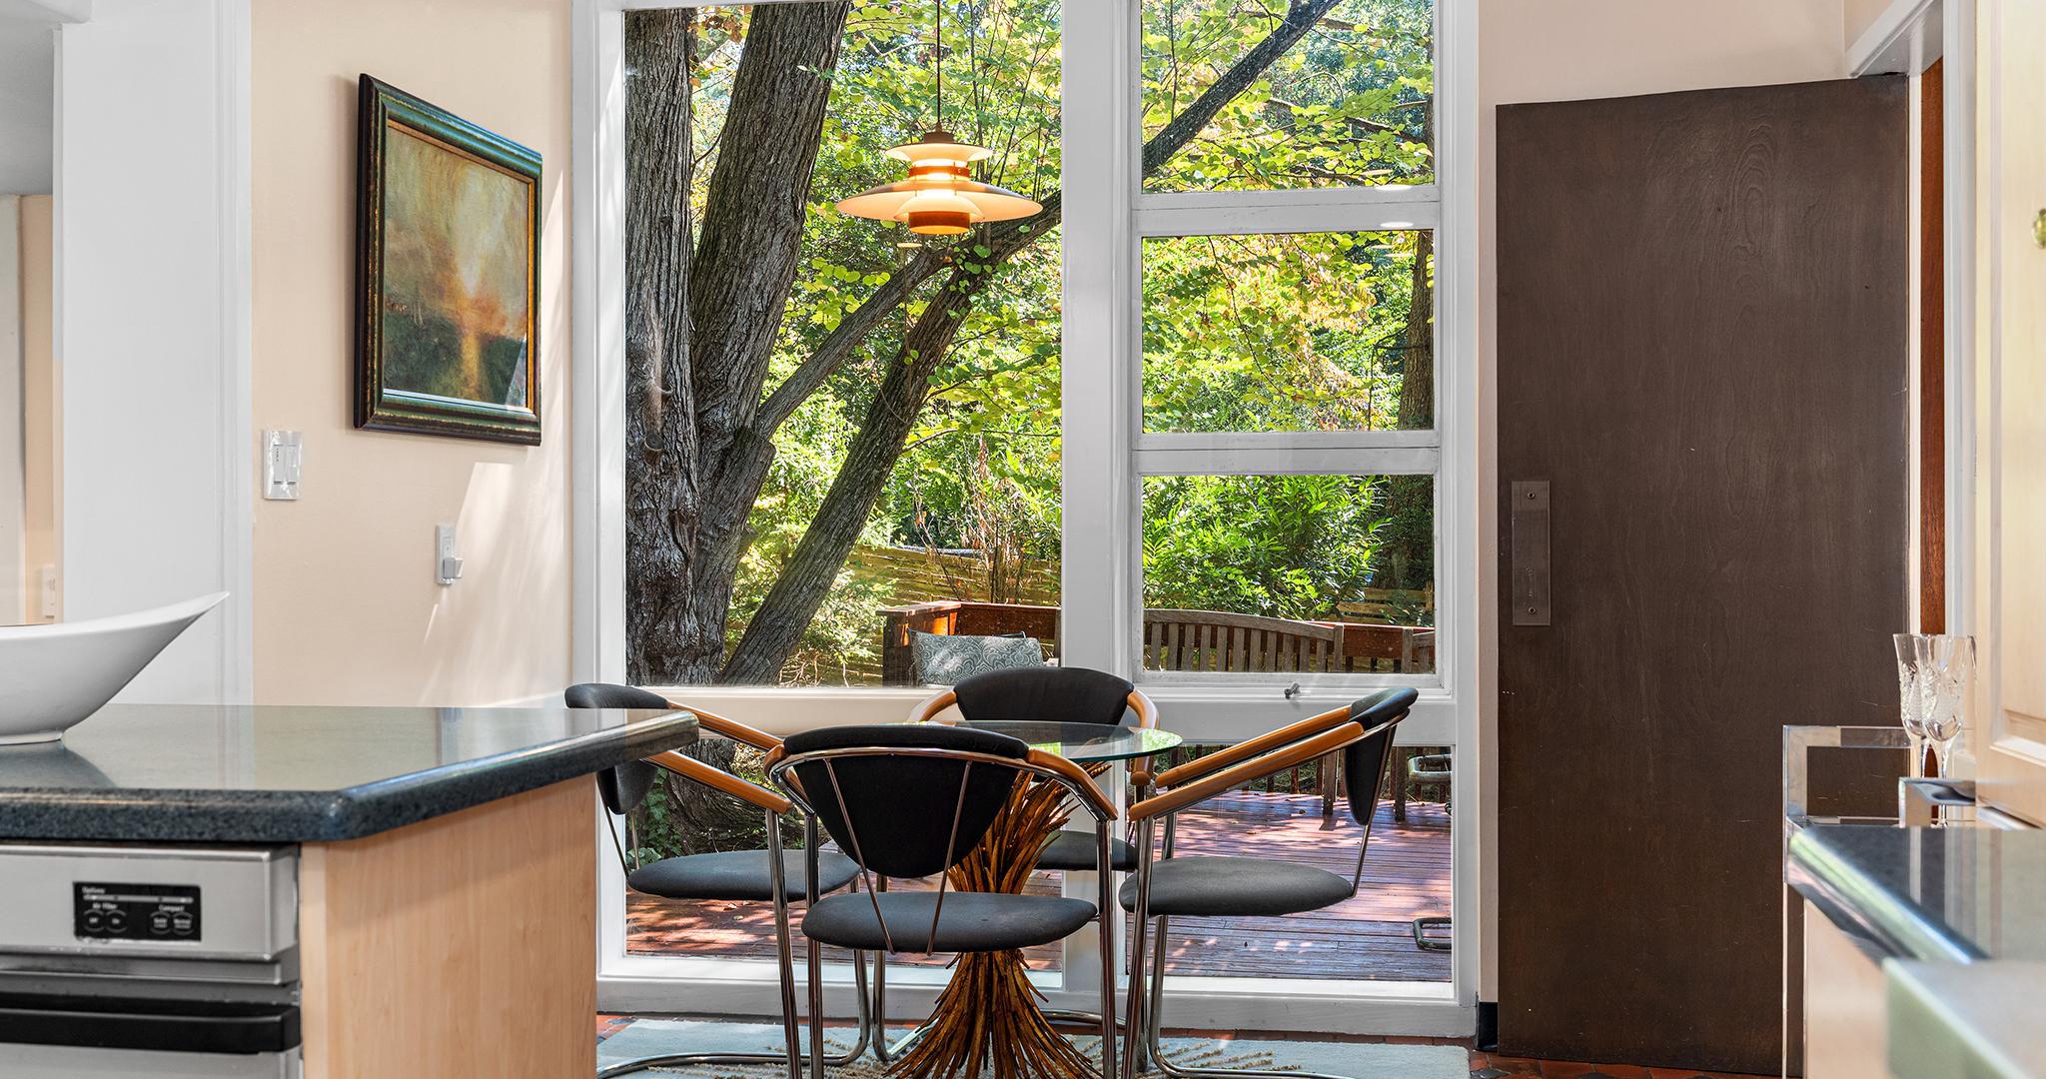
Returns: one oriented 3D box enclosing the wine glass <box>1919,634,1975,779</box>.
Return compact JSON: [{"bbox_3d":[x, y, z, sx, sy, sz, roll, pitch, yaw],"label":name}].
[{"bbox_3d":[0.989,0.206,2.315,0.062,0.209,0.062,0,0,10],"label":"wine glass"}]

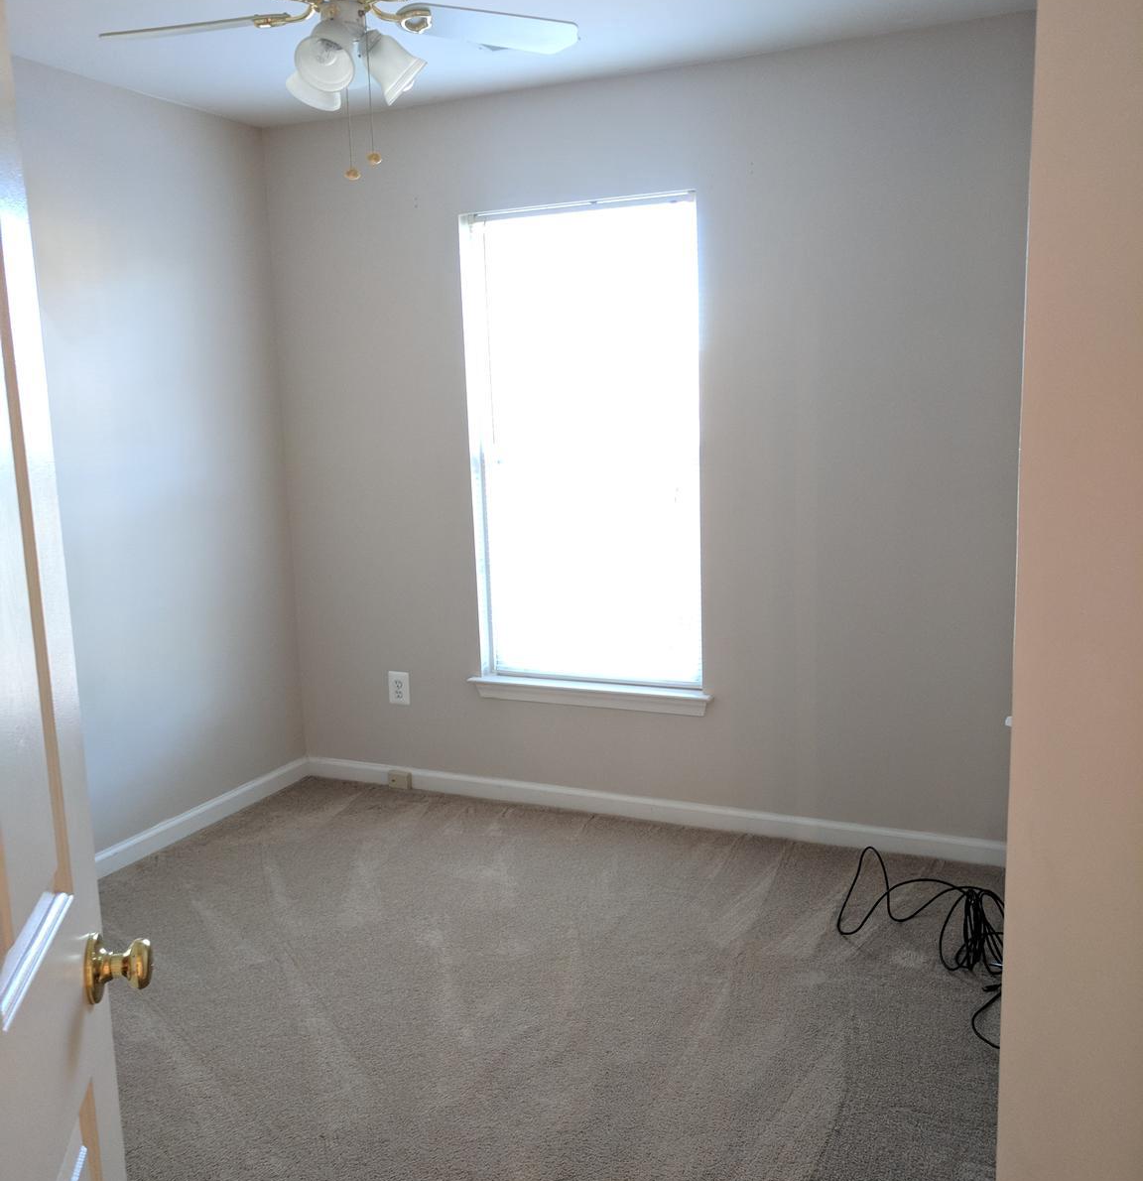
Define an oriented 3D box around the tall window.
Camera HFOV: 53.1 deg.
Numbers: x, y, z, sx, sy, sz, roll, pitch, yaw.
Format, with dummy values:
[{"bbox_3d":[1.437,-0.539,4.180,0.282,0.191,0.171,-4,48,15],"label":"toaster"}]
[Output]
[{"bbox_3d":[0.049,-0.469,3.884,0.838,1.605,0.100,3,11,24],"label":"tall window"}]

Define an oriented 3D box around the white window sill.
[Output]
[{"bbox_3d":[0.064,0.366,3.999,0.912,0.080,0.110,3,11,24],"label":"white window sill"}]

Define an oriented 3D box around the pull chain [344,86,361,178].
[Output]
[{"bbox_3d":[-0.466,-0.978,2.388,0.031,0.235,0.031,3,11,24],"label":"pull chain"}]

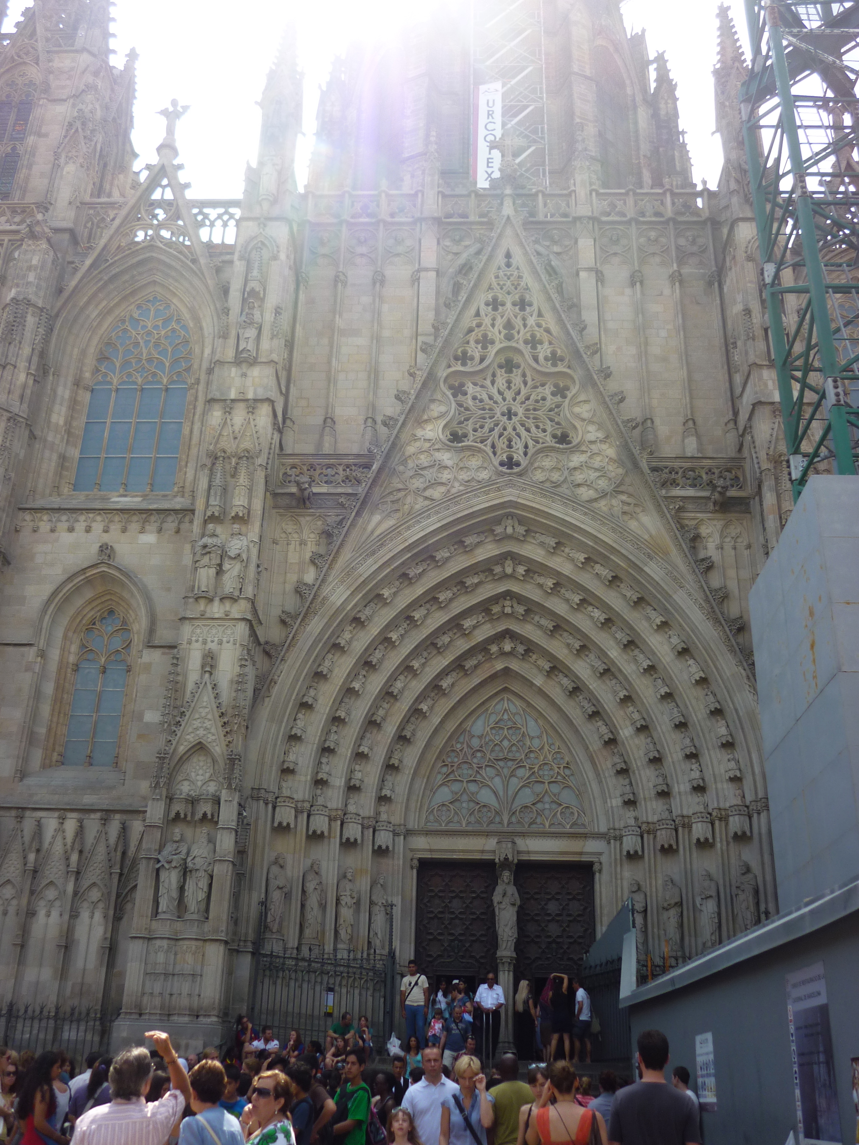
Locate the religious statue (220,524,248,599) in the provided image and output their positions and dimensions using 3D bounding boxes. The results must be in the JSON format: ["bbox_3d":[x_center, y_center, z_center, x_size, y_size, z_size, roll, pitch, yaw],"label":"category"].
[{"bbox_3d":[-4.451,-0.277,24.947,0.550,1.800,0.480,1,-25,2],"label":"religious statue"}]

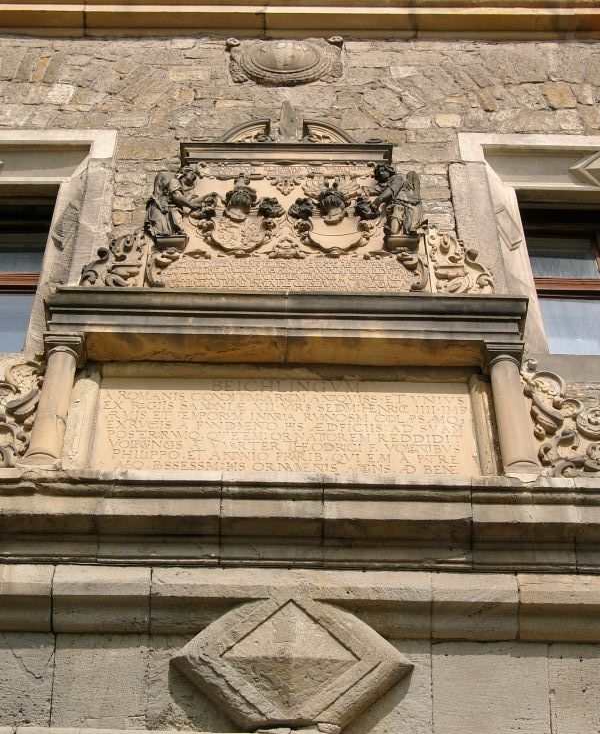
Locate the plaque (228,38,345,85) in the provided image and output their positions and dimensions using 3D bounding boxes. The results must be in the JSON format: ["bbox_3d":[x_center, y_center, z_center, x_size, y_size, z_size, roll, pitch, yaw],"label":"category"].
[{"bbox_3d":[-0.088,-1.932,9.169,0.734,0.652,0.180,1,-50,-1],"label":"plaque"}]

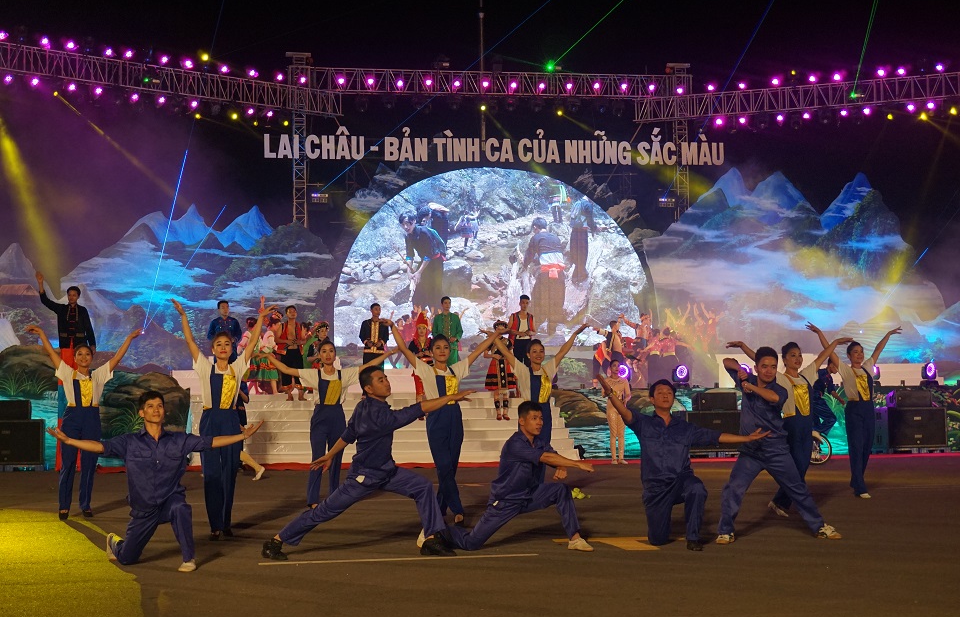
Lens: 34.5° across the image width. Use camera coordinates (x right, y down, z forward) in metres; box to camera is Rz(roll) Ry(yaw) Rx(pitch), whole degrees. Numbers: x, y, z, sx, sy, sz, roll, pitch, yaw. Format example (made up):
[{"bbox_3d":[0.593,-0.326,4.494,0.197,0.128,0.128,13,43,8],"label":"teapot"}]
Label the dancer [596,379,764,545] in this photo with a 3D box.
[{"bbox_3d":[1.461,1.102,11.100,1.120,1.200,0.780,0,-3,-7],"label":"dancer"}]

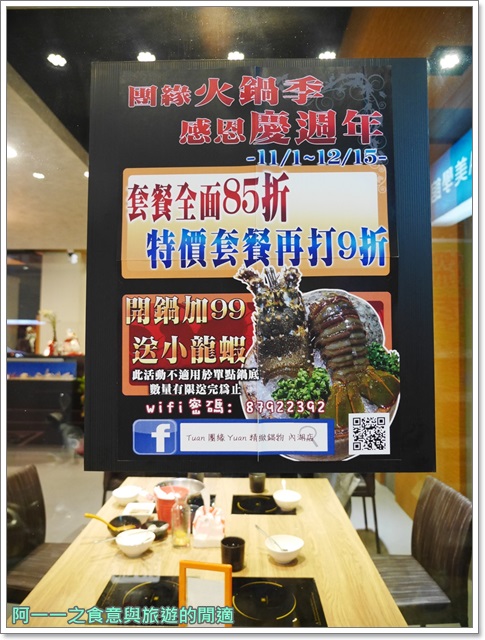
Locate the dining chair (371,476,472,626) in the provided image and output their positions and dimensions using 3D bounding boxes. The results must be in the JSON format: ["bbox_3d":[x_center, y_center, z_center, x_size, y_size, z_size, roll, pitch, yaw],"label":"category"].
[{"bbox_3d":[0.649,1.141,1.854,0.530,0.840,0.410,0,-2,1],"label":"dining chair"}]

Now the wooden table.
[{"bbox_3d":[-0.086,1.177,1.582,1.038,0.750,1.415,0,-2,1],"label":"wooden table"}]

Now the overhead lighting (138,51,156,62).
[{"bbox_3d":[-0.486,-1.343,2.257,0.100,0.040,0.100,0,-2,1],"label":"overhead lighting"}]

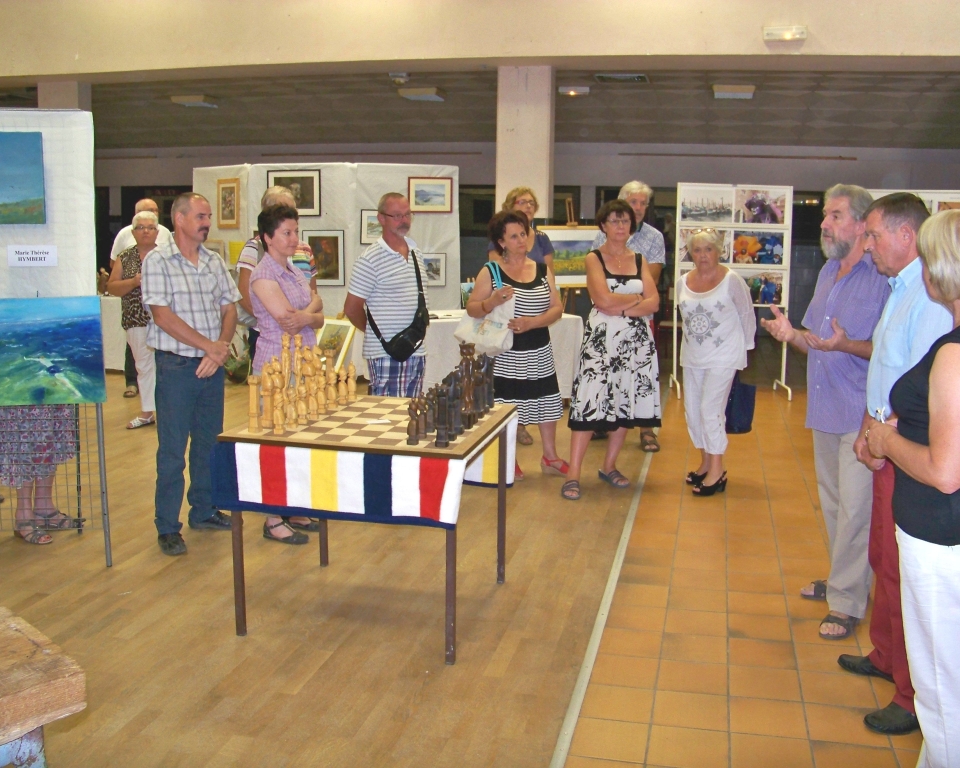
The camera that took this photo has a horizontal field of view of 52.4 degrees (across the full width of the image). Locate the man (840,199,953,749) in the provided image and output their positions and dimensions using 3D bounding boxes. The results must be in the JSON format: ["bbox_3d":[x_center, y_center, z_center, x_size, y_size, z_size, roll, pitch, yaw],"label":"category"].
[{"bbox_3d":[1.318,0.240,3.049,0.390,1.690,0.490,2,10,10],"label":"man"}]

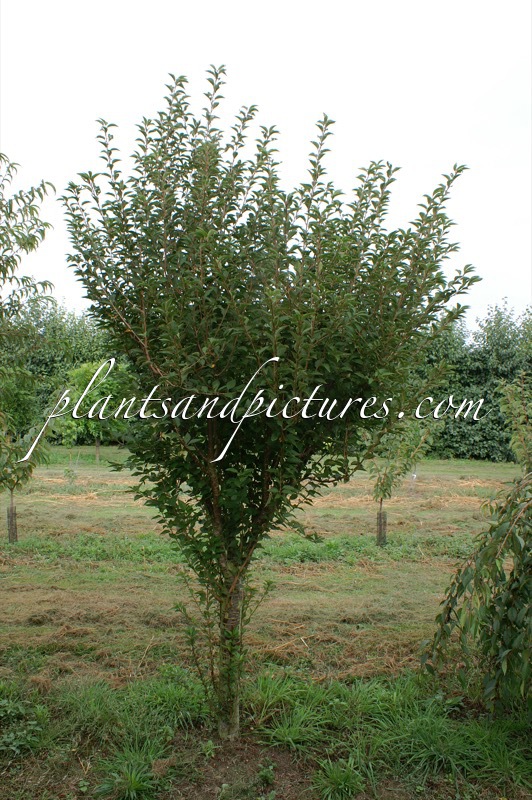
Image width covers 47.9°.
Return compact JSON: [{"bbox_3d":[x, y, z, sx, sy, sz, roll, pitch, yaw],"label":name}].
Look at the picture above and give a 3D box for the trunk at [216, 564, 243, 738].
[{"bbox_3d":[-0.188,1.338,3.170,0.135,0.910,0.130,0,-3,0],"label":"trunk"}]

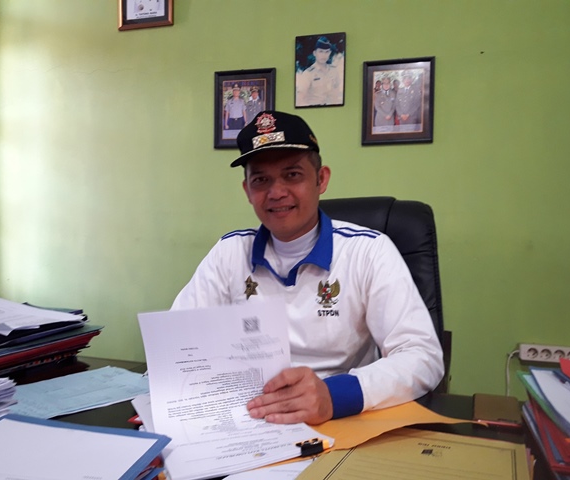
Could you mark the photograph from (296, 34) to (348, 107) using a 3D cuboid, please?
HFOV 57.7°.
[{"bbox_3d":[0.148,-0.708,2.174,0.211,0.303,0.018,1,4,17],"label":"photograph"}]

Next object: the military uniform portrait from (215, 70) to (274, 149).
[{"bbox_3d":[-0.177,-0.571,2.268,0.283,0.342,0.025,1,4,17],"label":"military uniform portrait"}]

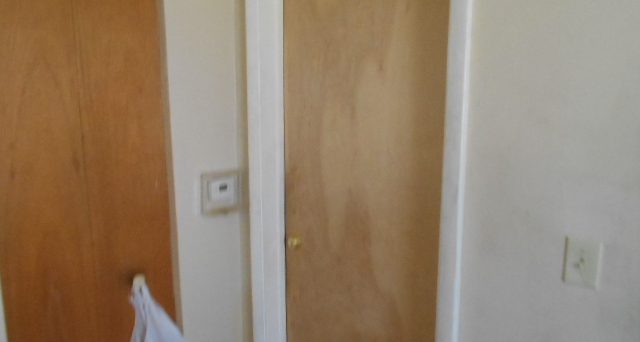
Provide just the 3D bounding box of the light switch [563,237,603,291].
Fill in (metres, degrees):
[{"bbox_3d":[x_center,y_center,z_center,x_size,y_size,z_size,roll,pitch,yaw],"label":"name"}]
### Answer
[{"bbox_3d":[0.620,0.220,1.136,0.072,0.115,0.018,7,12,36],"label":"light switch"}]

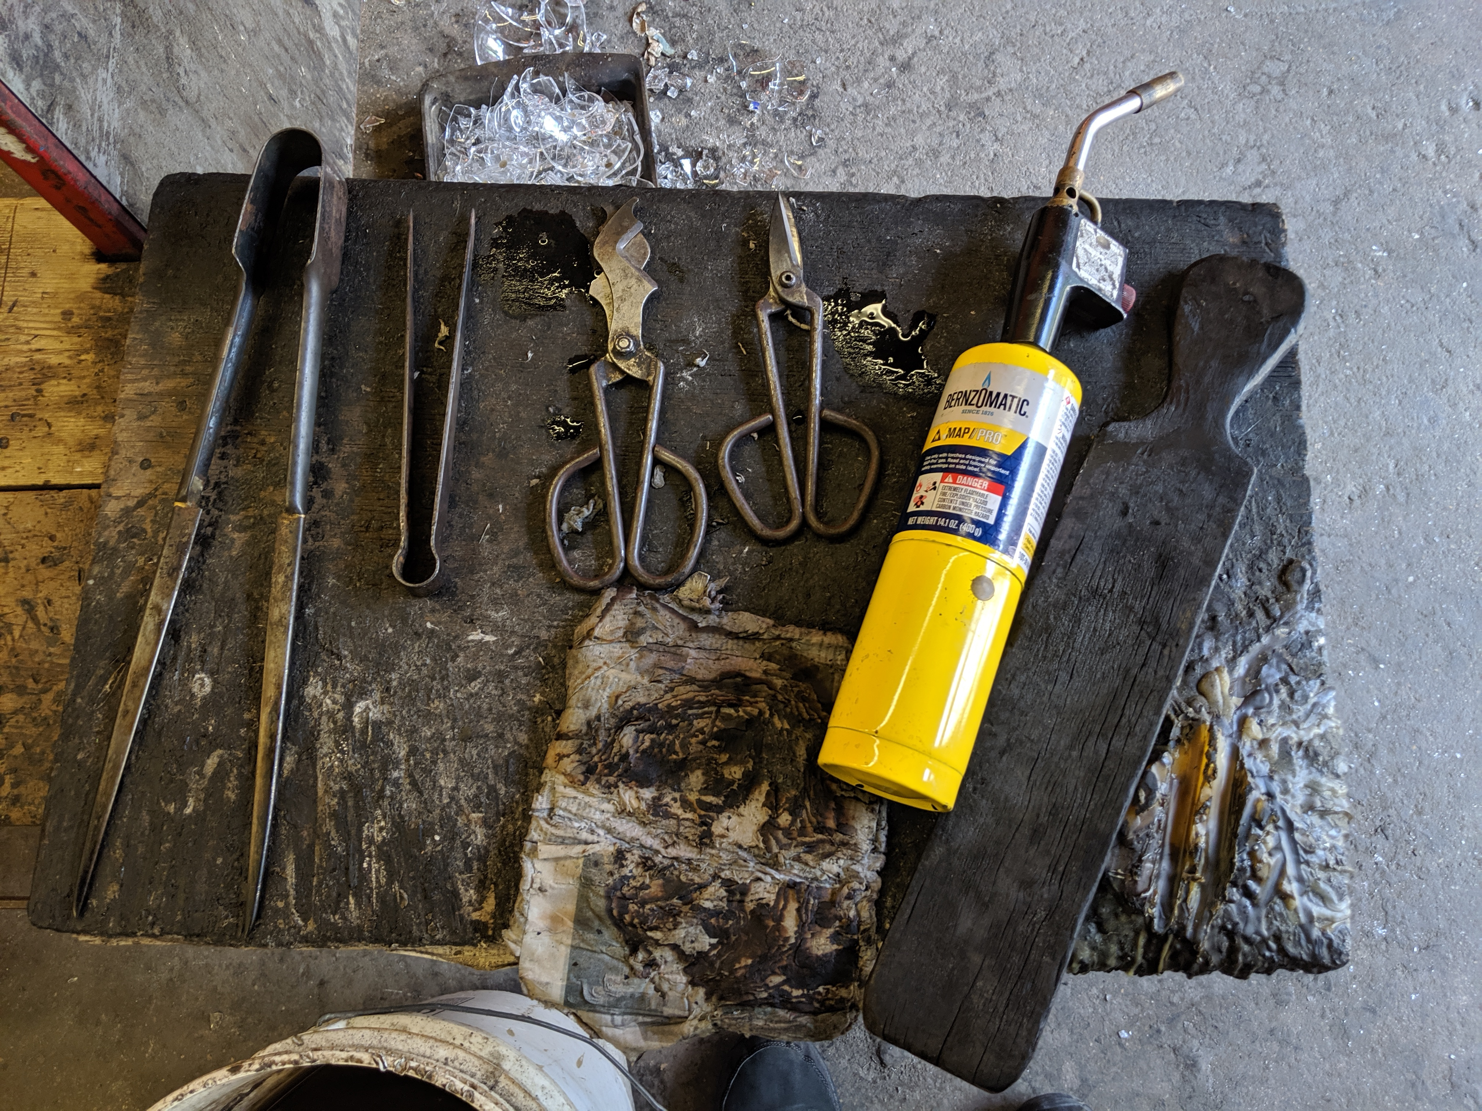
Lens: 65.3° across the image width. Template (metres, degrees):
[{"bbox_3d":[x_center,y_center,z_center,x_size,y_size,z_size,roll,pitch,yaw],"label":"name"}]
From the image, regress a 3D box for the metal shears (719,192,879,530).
[{"bbox_3d":[0.031,-0.115,0.683,0.093,0.016,0.217,-3,76,-1],"label":"metal shears"}]

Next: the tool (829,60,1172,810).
[{"bbox_3d":[0.158,-0.089,0.646,0.086,0.073,0.458,21,77,-2],"label":"tool"}]

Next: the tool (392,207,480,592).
[{"bbox_3d":[-0.181,-0.095,0.677,0.040,0.018,0.241,0,76,0],"label":"tool"}]

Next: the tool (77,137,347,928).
[{"bbox_3d":[-0.285,-0.030,0.653,0.101,0.033,0.458,5,76,1],"label":"tool"}]

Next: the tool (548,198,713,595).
[{"bbox_3d":[-0.067,-0.099,0.678,0.093,0.018,0.243,-2,76,0],"label":"tool"}]

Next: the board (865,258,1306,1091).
[{"bbox_3d":[0.200,0.042,0.643,0.088,0.017,0.484,25,77,6],"label":"board"}]

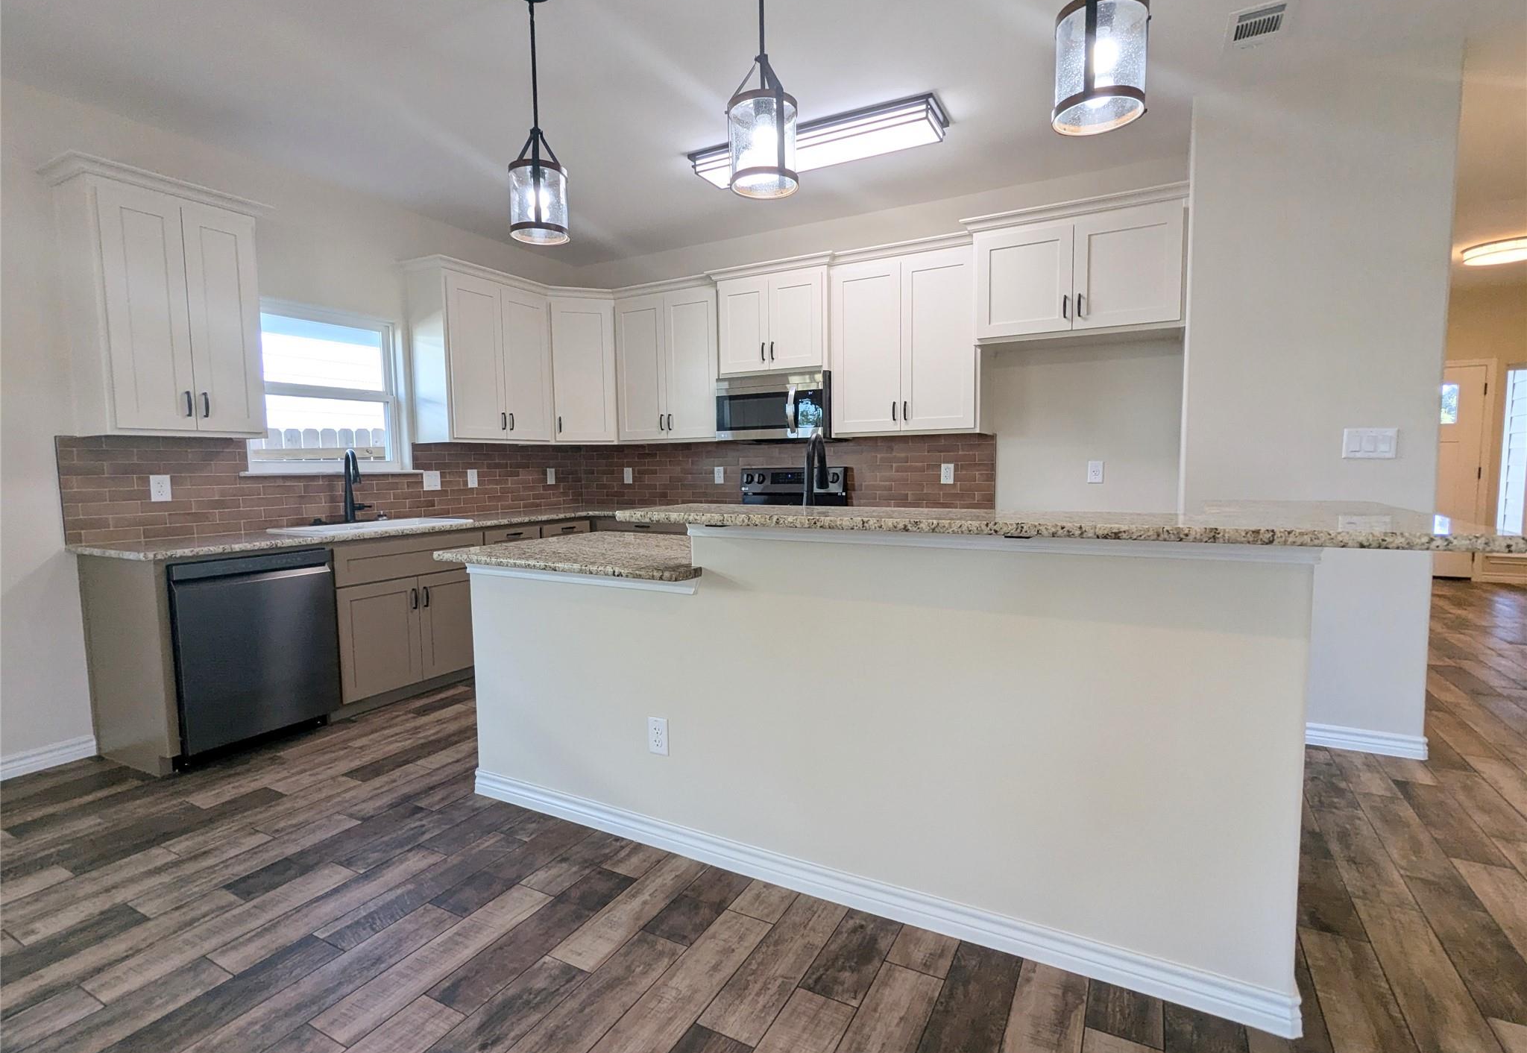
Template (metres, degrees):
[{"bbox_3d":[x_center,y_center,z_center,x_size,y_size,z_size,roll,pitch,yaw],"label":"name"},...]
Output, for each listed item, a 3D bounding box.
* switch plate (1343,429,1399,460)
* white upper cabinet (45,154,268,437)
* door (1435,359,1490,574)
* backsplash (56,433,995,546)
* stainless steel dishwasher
[{"bbox_3d":[2.423,-0.330,2.817,0.165,0.118,0.012,2,6,28],"label":"switch plate"},{"bbox_3d":[-2.586,-0.922,3.078,0.350,1.058,0.645,2,6,28],"label":"white upper cabinet"},{"bbox_3d":[6.546,-0.531,7.076,0.920,2.050,0.050,2,6,28],"label":"door"},{"bbox_3d":[-0.767,-0.227,3.533,3.184,0.452,3.100,2,6,28],"label":"backsplash"},{"bbox_3d":[-2.345,0.537,3.103,0.610,0.835,0.608,2,6,28],"label":"stainless steel dishwasher"}]

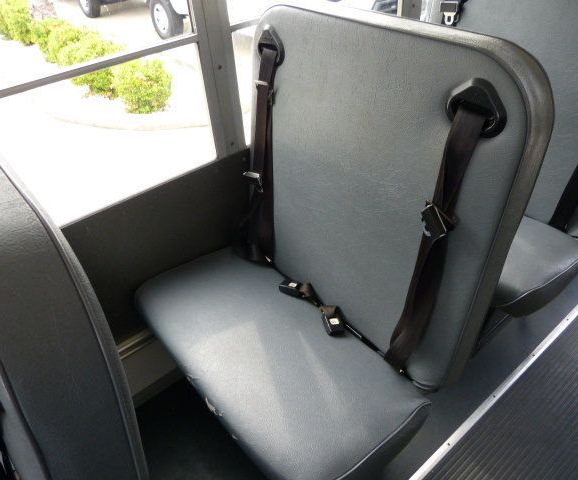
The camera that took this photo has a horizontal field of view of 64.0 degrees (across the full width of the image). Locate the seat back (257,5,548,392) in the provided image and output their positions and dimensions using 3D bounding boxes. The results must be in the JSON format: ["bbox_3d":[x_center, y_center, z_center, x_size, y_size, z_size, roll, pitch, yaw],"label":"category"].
[{"bbox_3d":[0.155,-0.120,1.104,0.102,0.736,0.750,-21,41,-33],"label":"seat back"}]

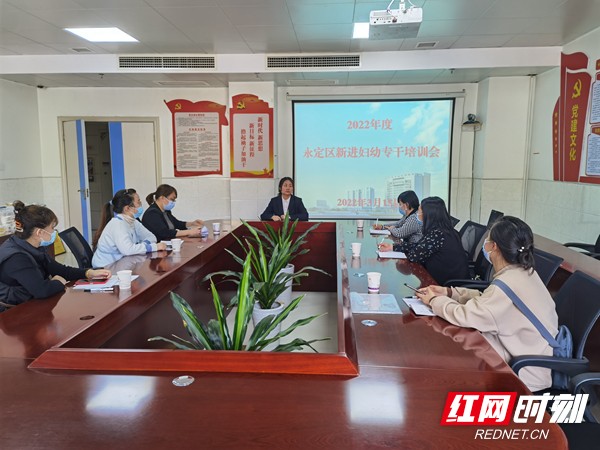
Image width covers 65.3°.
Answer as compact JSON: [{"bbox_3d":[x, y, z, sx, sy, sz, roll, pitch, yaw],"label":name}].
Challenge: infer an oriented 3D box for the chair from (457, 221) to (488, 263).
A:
[{"bbox_3d":[1.195,0.444,3.854,0.600,0.930,0.570,0,8,-3],"label":"chair"}]

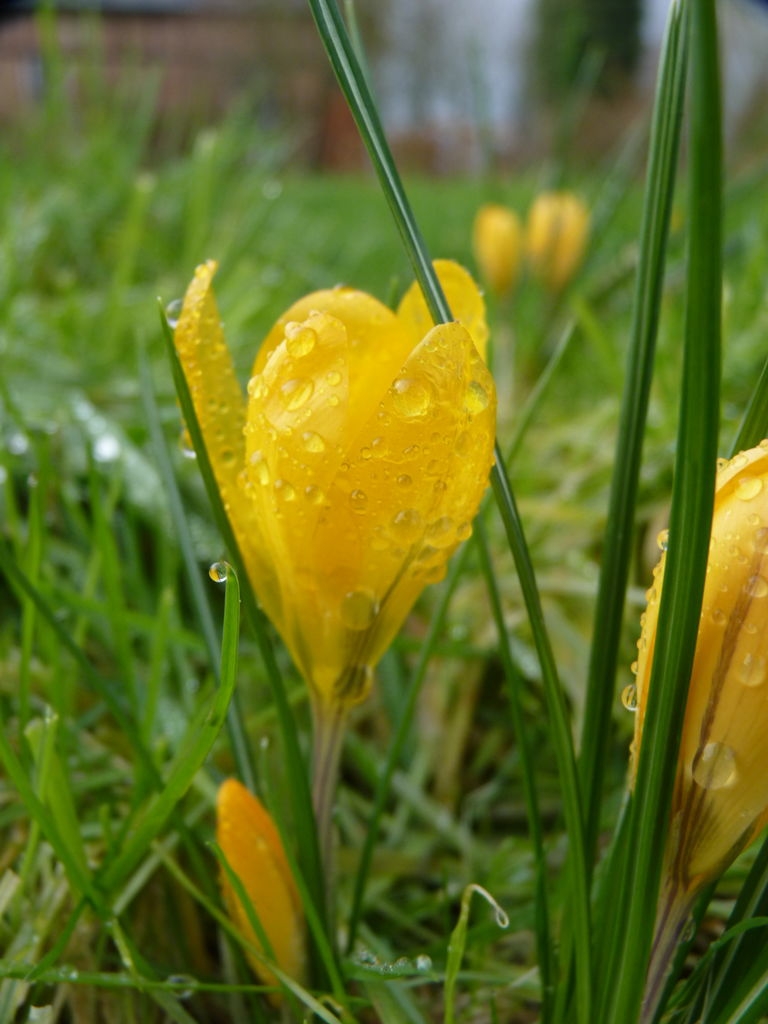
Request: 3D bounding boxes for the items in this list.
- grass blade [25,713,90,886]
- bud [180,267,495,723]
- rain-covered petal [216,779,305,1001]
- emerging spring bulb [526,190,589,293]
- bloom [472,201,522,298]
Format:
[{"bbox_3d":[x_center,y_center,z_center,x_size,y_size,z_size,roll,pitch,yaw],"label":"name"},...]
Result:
[{"bbox_3d":[-0.043,0.038,0.143,0.005,0.024,0.004,-9,18,0],"label":"grass blade"},{"bbox_3d":[-0.005,-0.001,0.114,0.032,0.047,0.031,0,18,0],"label":"bud"},{"bbox_3d":[-0.015,0.047,0.135,0.010,0.032,0.010,-9,18,0],"label":"rain-covered petal"},{"bbox_3d":[0.063,-0.099,0.400,0.021,0.034,0.020,4,18,0],"label":"emerging spring bulb"},{"bbox_3d":[0.042,-0.096,0.400,0.017,0.032,0.017,0,18,0],"label":"bloom"}]

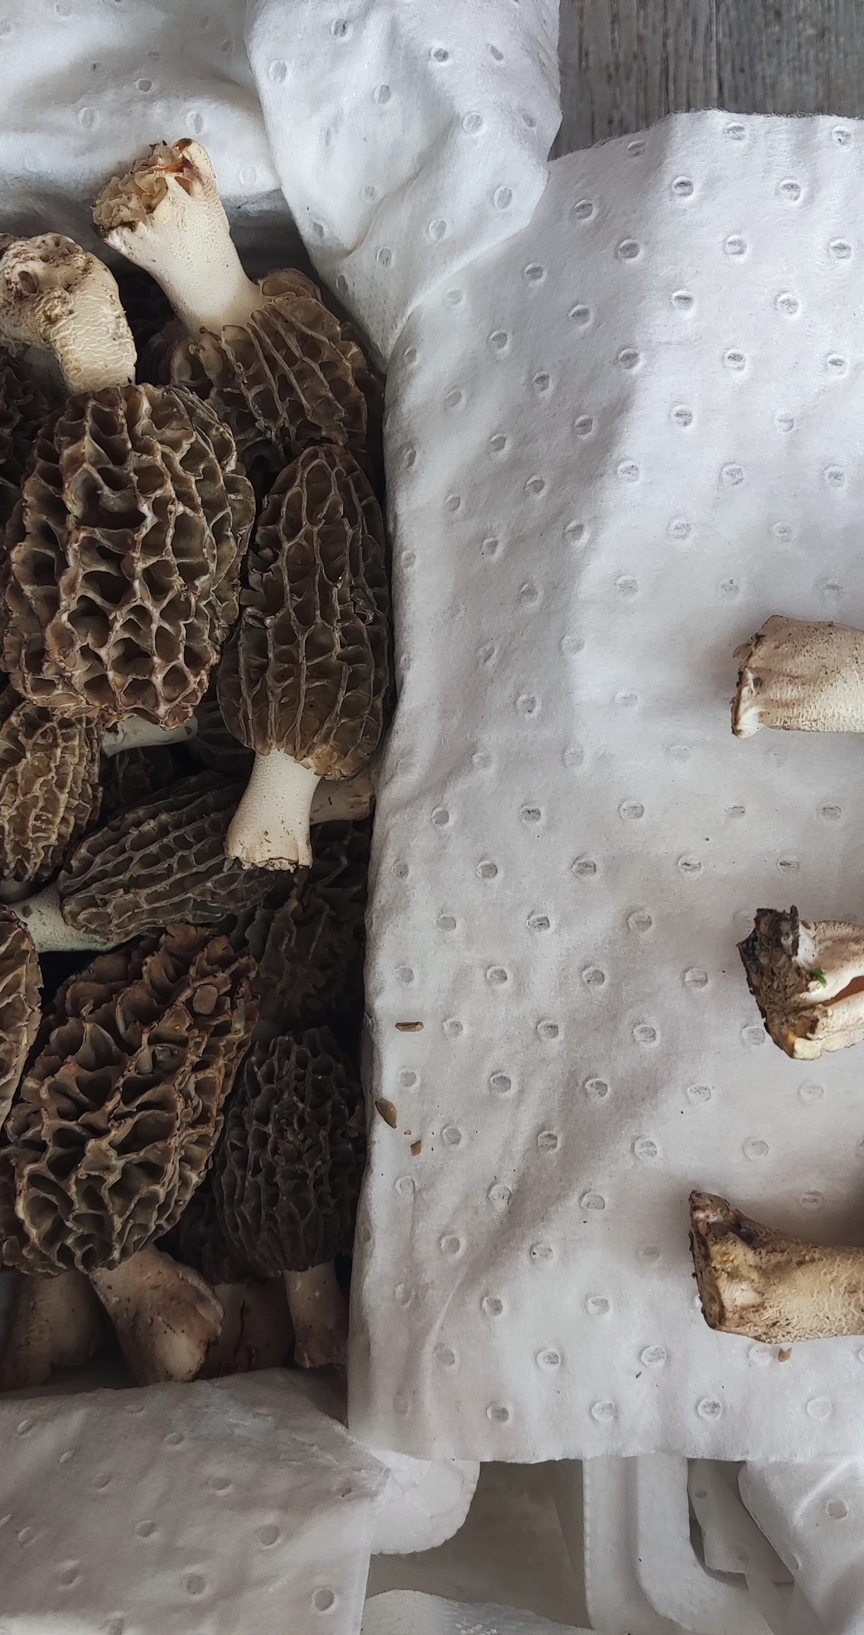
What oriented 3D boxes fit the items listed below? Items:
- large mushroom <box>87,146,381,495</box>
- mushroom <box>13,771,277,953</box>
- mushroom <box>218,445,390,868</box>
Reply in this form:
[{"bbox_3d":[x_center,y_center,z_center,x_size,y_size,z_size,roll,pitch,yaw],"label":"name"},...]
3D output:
[{"bbox_3d":[-0.035,-0.097,0.312,0.042,0.042,0.090,-23,115,0],"label":"large mushroom"},{"bbox_3d":[-0.064,0.011,0.358,0.069,0.029,0.029,-26,90,-3],"label":"mushroom"},{"bbox_3d":[-0.026,-0.032,0.315,0.033,0.033,0.085,7,90,0],"label":"mushroom"}]

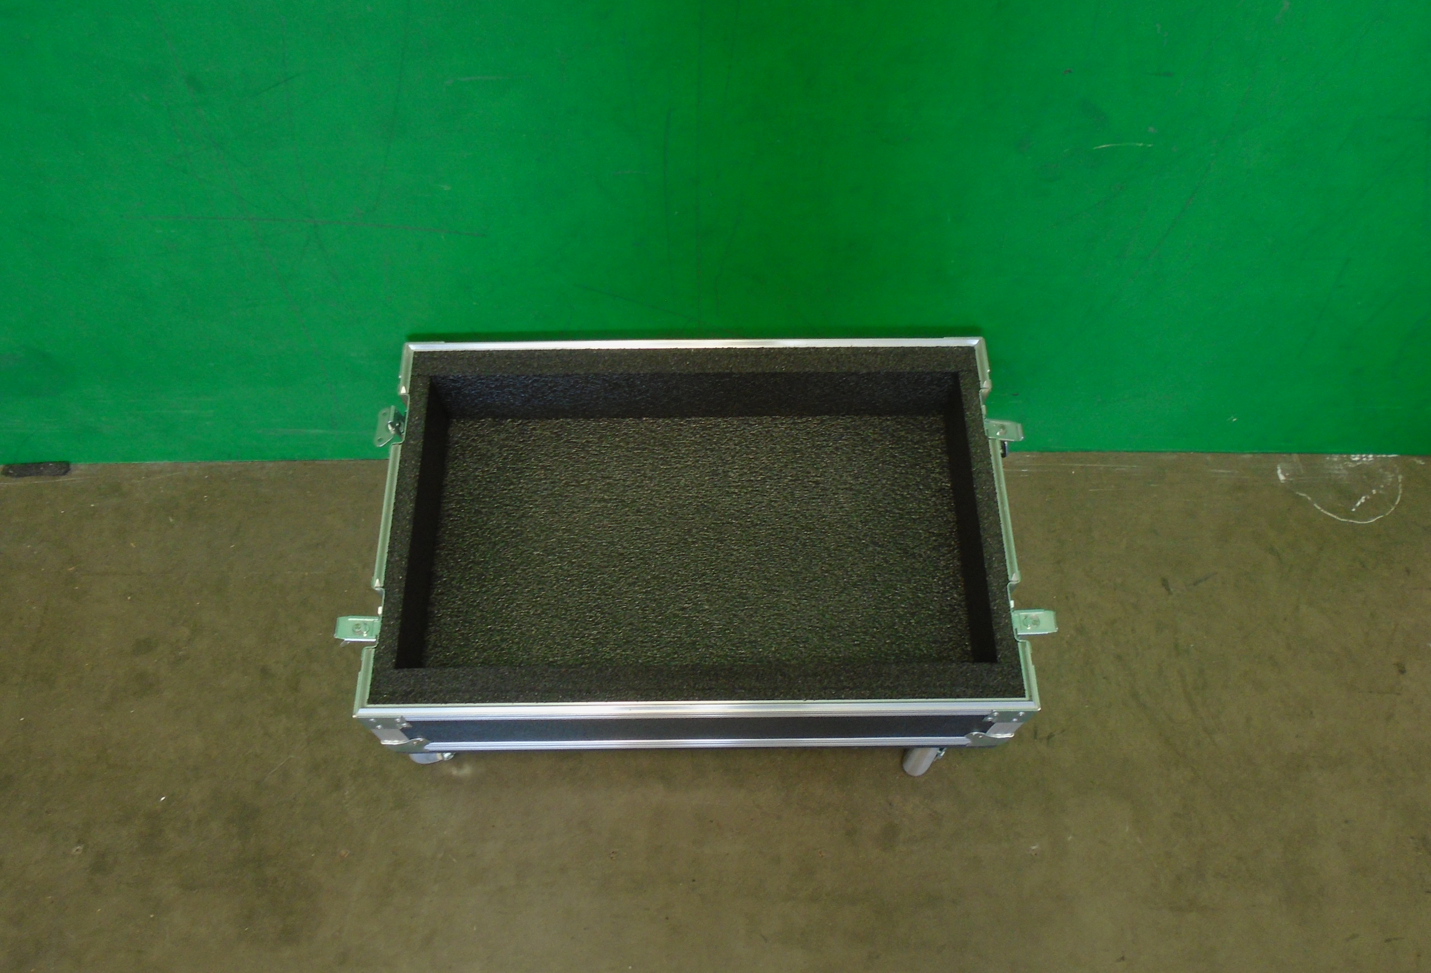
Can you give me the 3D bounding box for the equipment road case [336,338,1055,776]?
[{"bbox_3d":[-0.022,0.109,1.433,0.793,0.354,0.488,-1,63,0],"label":"equipment road case"}]

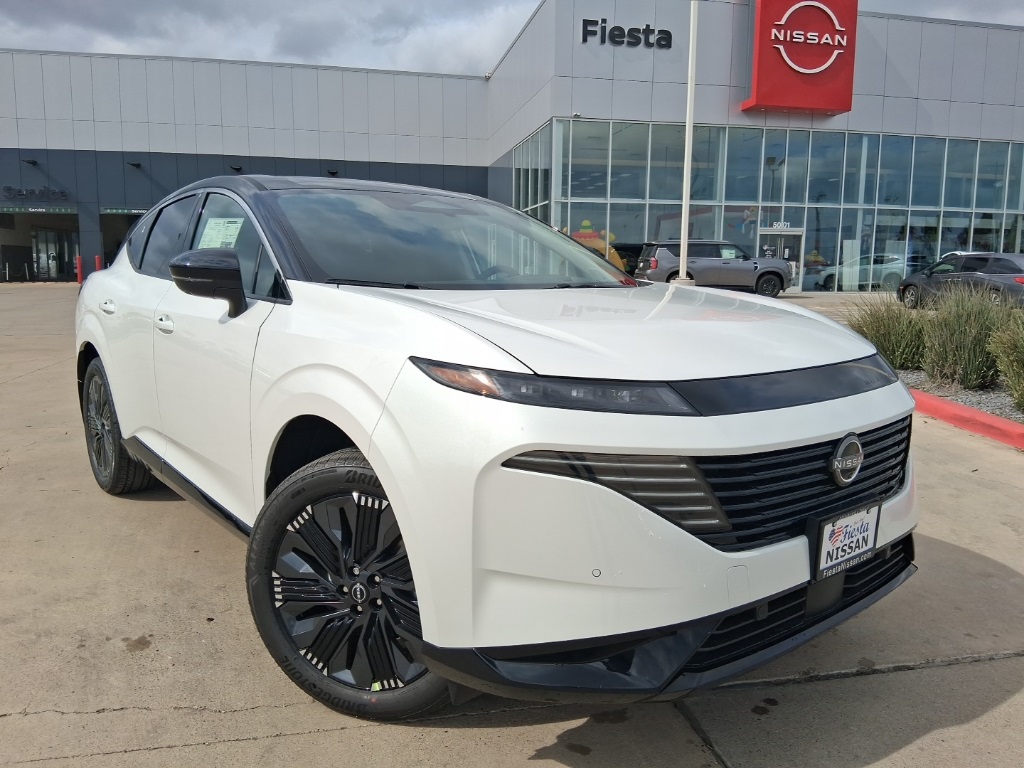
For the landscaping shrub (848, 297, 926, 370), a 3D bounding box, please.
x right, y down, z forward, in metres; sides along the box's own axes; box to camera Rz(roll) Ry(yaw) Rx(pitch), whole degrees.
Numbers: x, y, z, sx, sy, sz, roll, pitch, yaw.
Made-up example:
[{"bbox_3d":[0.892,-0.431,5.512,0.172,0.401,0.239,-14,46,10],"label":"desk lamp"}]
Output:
[{"bbox_3d":[4.565,-0.623,9.300,0.980,0.920,0.980,5,9,26],"label":"landscaping shrub"}]

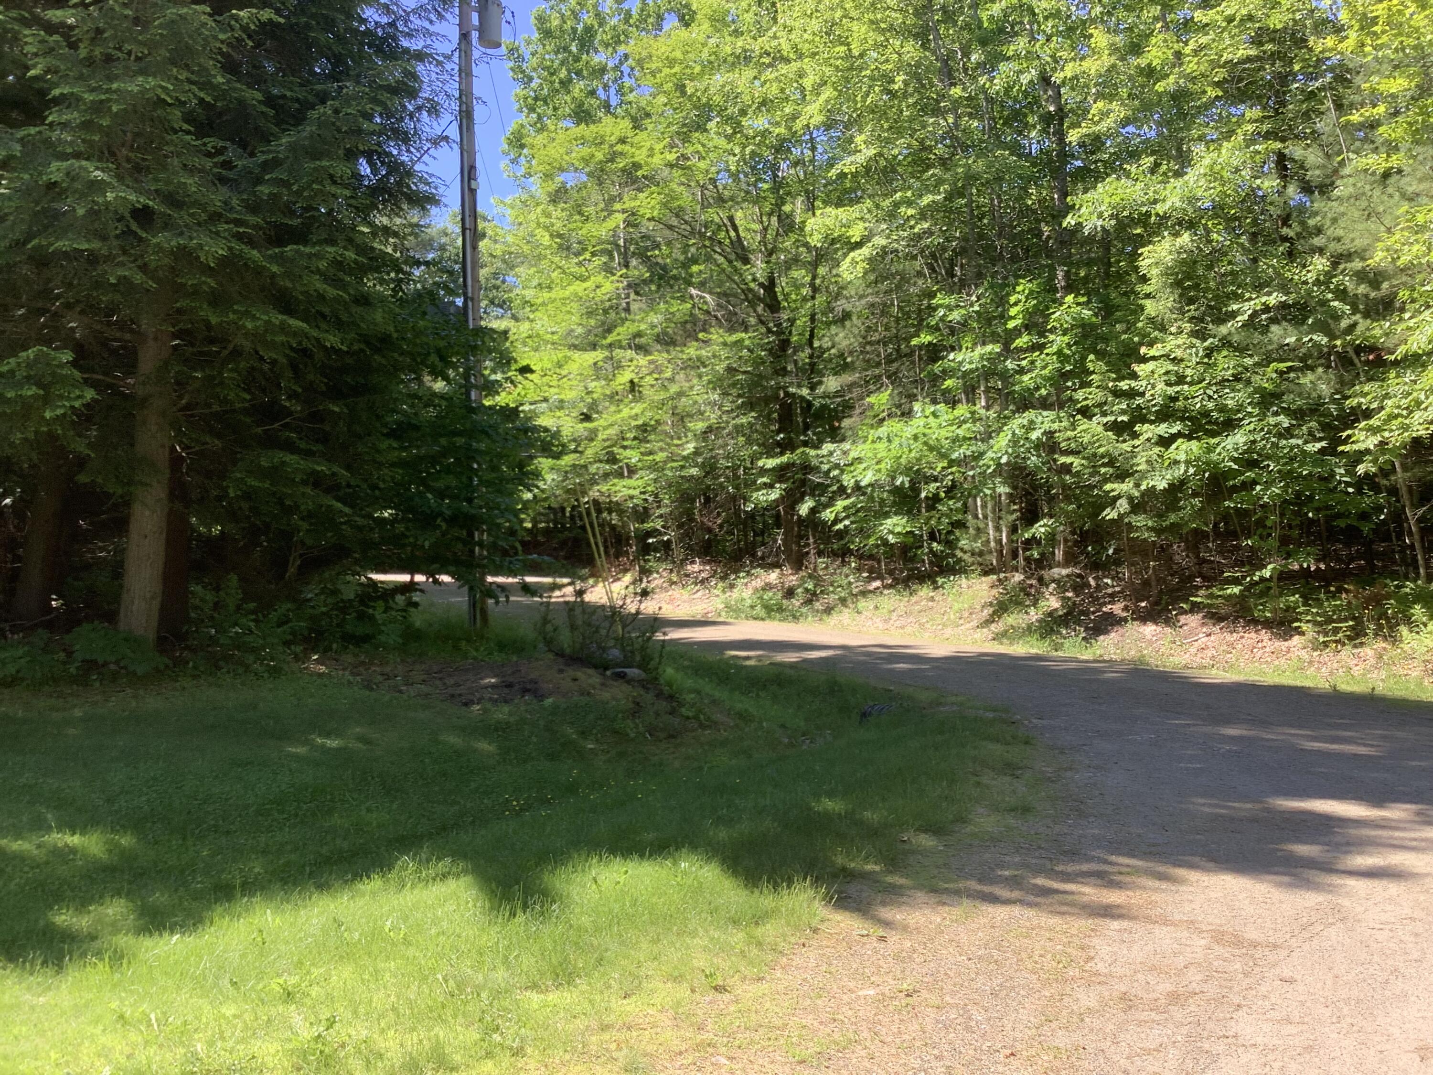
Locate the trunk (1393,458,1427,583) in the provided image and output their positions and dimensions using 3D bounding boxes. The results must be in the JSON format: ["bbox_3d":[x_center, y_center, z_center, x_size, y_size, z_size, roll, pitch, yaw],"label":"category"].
[{"bbox_3d":[9.187,-0.230,17.000,0.200,1.680,0.160,-12,-1,28],"label":"trunk"}]

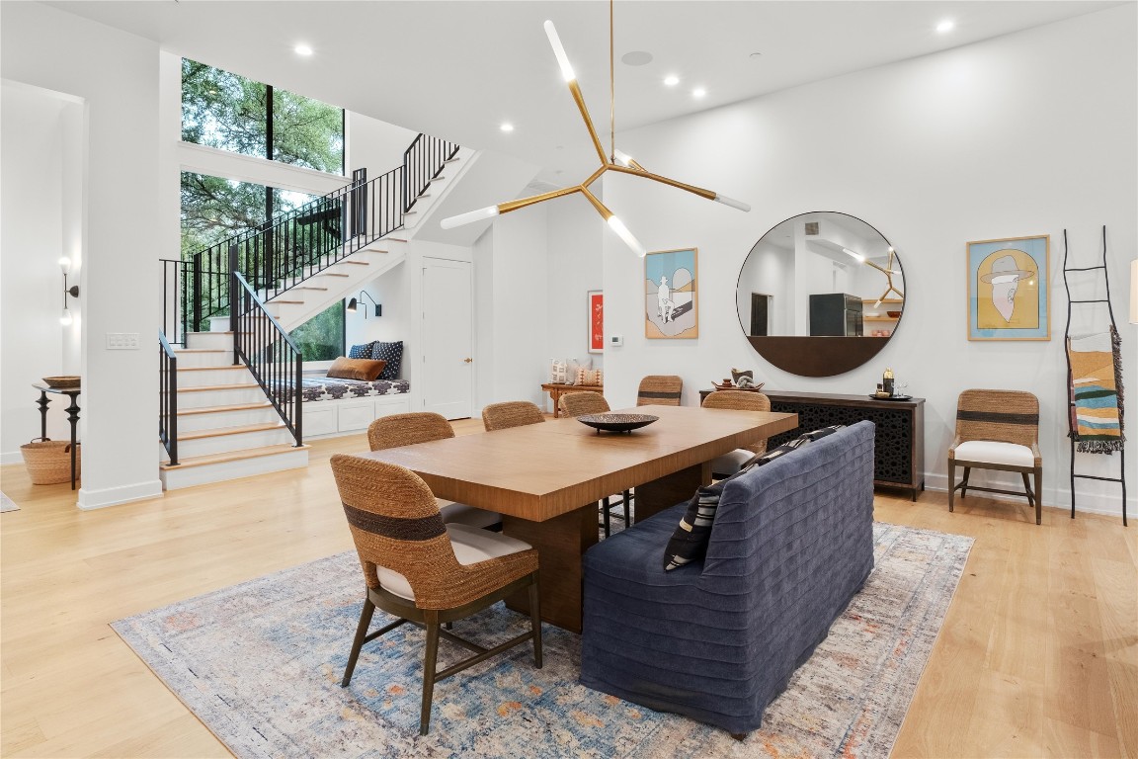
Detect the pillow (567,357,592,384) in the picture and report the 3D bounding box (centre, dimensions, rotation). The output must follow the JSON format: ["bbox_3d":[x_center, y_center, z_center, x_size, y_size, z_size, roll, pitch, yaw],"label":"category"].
[{"bbox_3d":[0.163,-0.147,9.400,0.460,0.440,0.150,2,2,39],"label":"pillow"}]

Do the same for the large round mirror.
[{"bbox_3d":[2.216,-0.772,5.438,1.480,1.480,0.040,2,2,39],"label":"large round mirror"}]

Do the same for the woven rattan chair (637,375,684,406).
[{"bbox_3d":[0.830,0.405,6.040,0.520,0.845,0.600,1,2,28],"label":"woven rattan chair"}]

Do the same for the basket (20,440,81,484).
[{"bbox_3d":[-4.420,0.711,5.220,0.500,0.340,0.500,2,2,39],"label":"basket"}]

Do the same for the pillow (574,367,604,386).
[{"bbox_3d":[0.345,-0.052,9.595,0.530,0.320,0.160,3,-10,38],"label":"pillow"}]

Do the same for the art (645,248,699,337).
[{"bbox_3d":[1.068,-0.890,6.313,0.610,0.910,0.040,3,5,38],"label":"art"}]

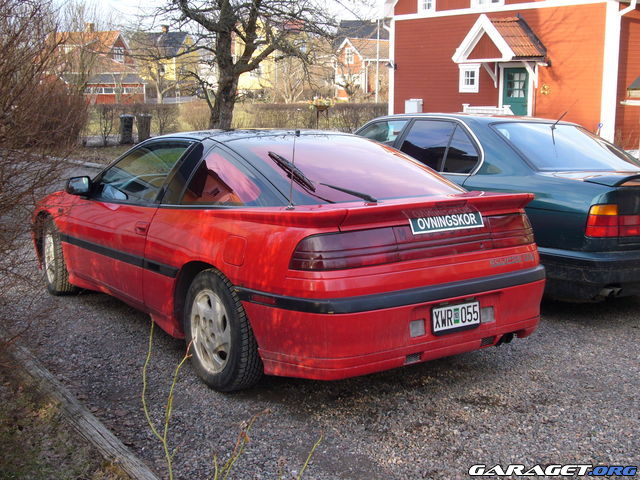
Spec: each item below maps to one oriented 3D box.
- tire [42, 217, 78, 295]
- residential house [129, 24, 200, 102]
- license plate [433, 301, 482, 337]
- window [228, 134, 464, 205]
[{"bbox_3d":[-1.961,0.122,6.515,0.210,0.630,0.630,-5,10,-27],"label":"tire"},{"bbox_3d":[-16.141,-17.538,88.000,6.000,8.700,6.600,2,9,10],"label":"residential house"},{"bbox_3d":[0.654,0.372,4.070,0.305,0.118,0.020,-6,5,-34],"label":"license plate"},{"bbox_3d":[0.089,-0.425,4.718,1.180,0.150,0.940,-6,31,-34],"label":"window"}]

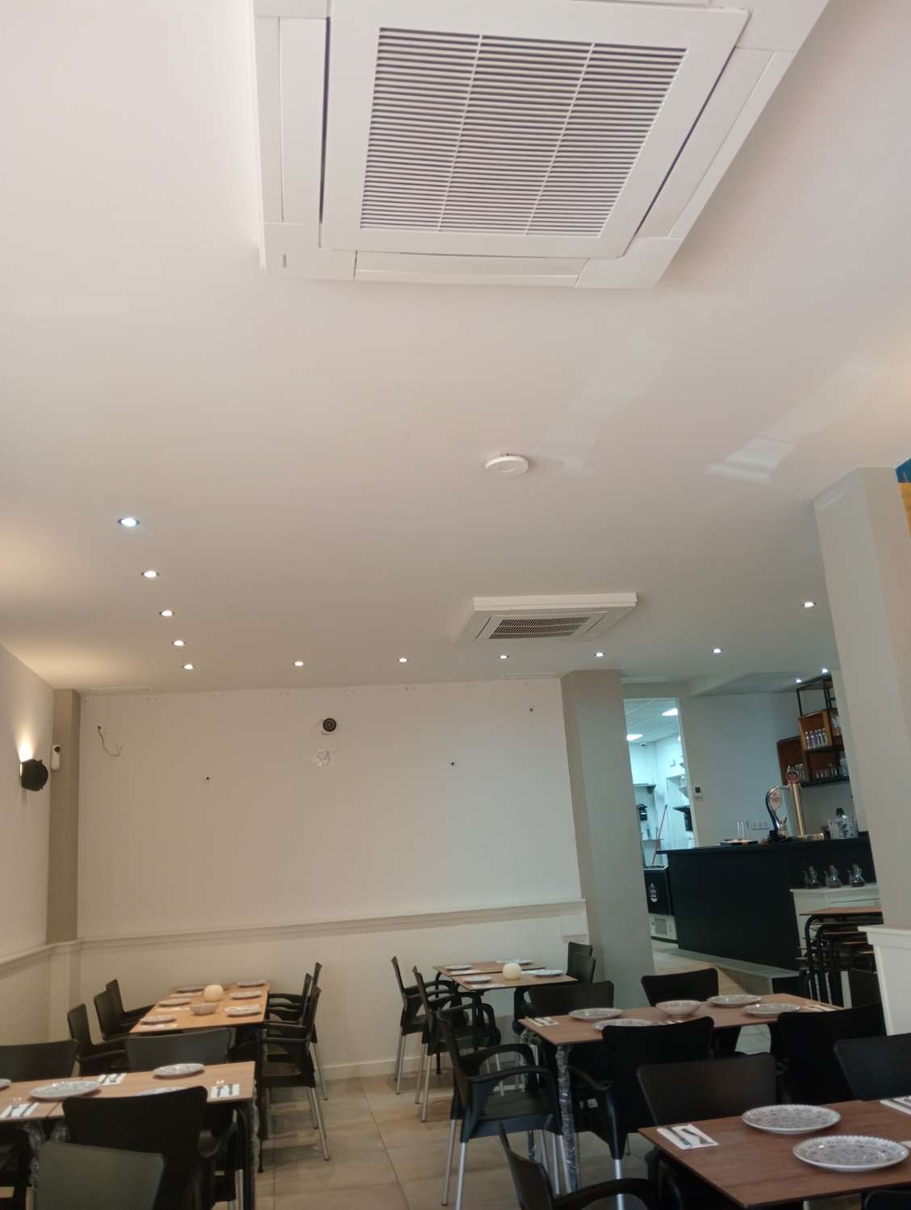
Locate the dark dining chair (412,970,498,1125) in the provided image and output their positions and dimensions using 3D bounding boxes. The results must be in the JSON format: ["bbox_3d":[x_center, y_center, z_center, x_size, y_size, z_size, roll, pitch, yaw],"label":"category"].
[{"bbox_3d":[0.005,2.757,6.260,0.540,0.835,0.560,-2,-15,-8],"label":"dark dining chair"}]

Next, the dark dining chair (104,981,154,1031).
[{"bbox_3d":[-2.215,3.109,6.975,0.540,0.835,0.560,-2,-15,-10],"label":"dark dining chair"}]

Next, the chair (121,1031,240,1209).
[{"bbox_3d":[-1.151,2.243,3.993,0.570,0.855,0.560,-1,-15,-10],"label":"chair"}]

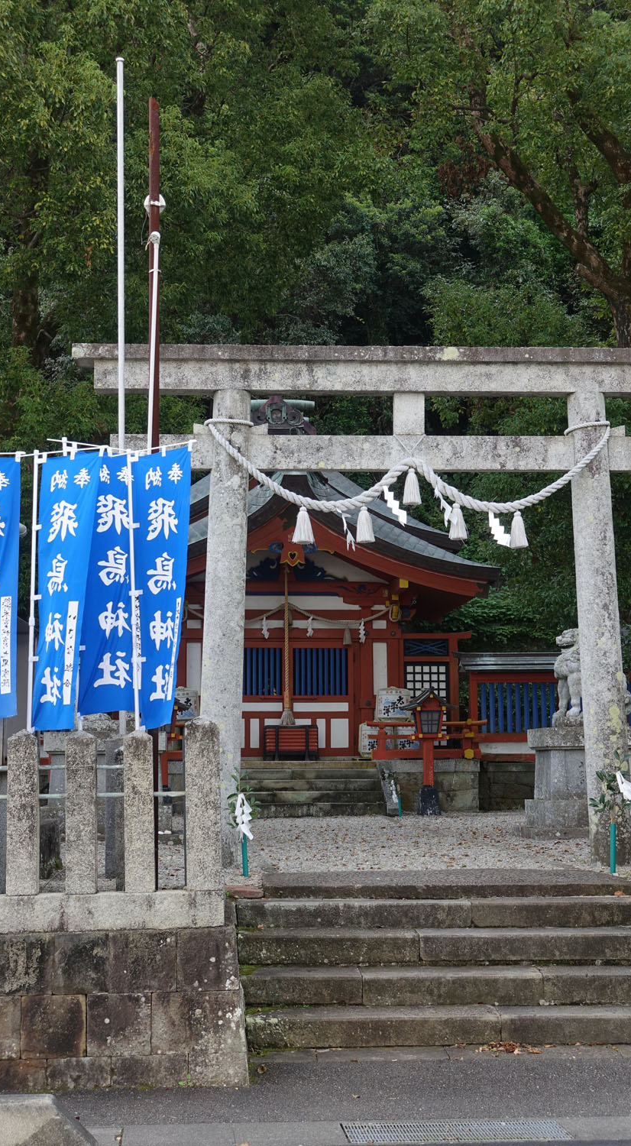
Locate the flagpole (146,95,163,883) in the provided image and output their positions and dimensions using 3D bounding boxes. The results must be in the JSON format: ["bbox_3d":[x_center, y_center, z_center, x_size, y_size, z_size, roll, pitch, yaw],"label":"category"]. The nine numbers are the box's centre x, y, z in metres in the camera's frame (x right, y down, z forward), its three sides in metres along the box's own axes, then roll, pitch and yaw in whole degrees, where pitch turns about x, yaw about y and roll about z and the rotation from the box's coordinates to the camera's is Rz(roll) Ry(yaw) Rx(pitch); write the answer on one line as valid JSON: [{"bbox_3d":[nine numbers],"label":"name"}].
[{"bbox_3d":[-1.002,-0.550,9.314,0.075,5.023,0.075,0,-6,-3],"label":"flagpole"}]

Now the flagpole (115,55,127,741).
[{"bbox_3d":[-1.514,-1.197,11.686,0.055,6.000,0.055,-1,-7,-3],"label":"flagpole"}]

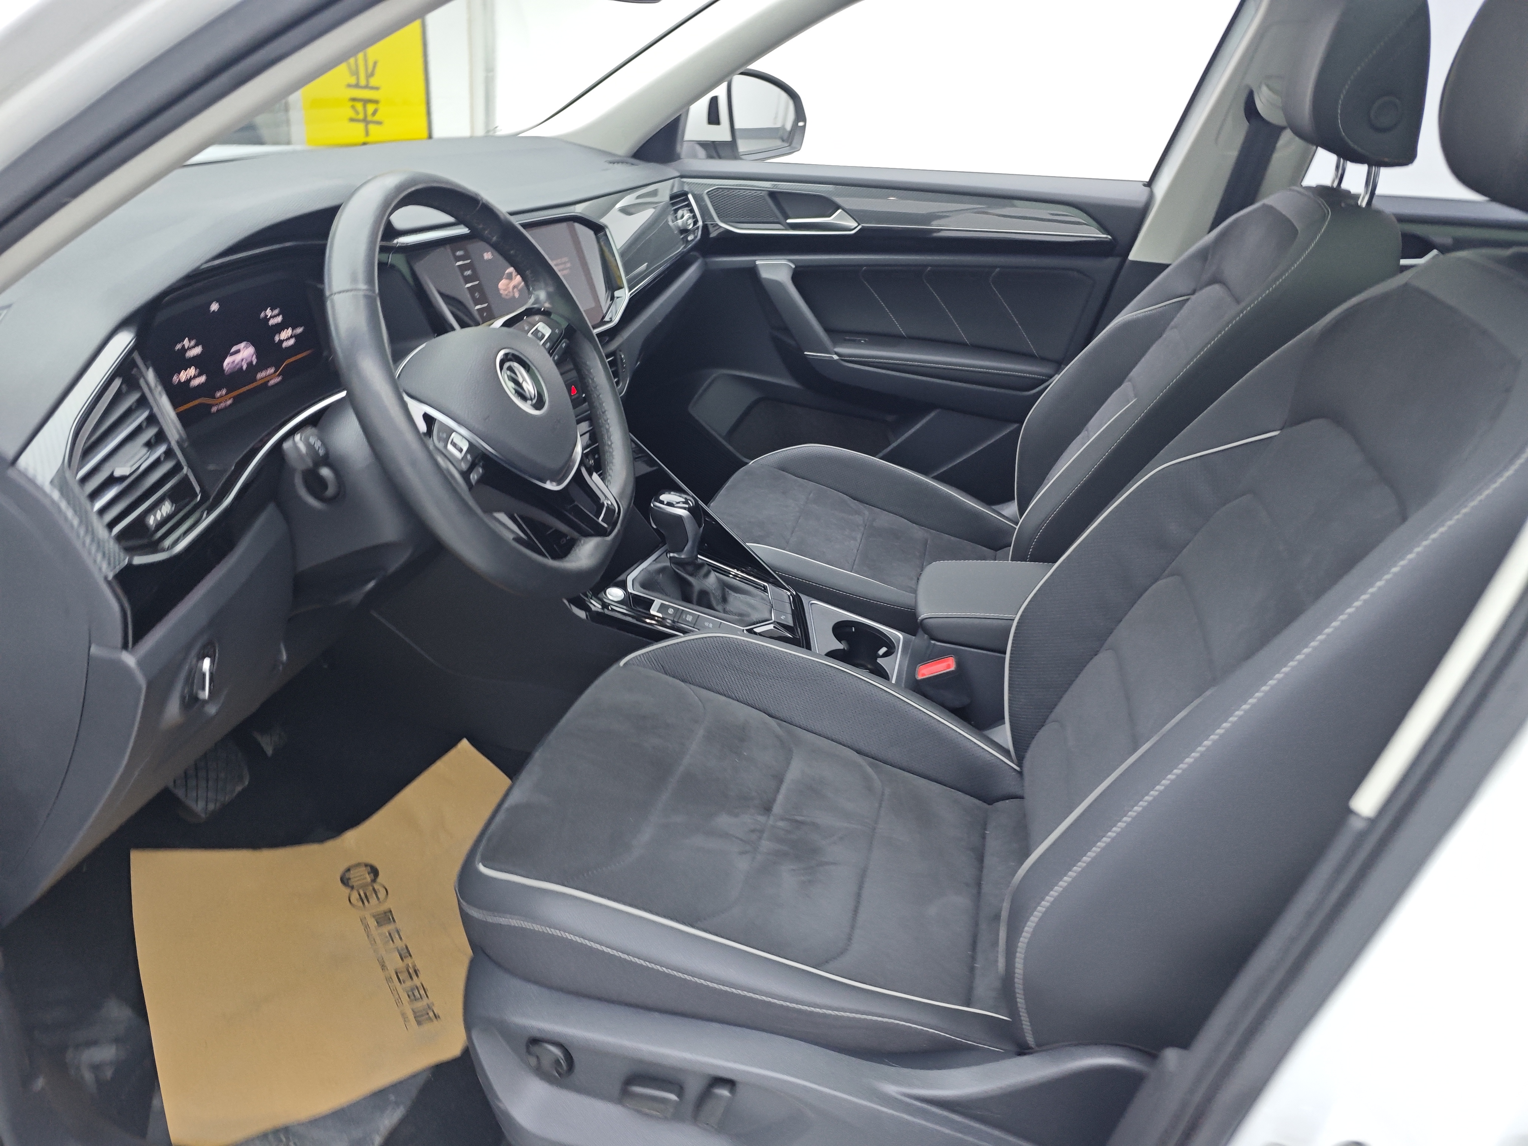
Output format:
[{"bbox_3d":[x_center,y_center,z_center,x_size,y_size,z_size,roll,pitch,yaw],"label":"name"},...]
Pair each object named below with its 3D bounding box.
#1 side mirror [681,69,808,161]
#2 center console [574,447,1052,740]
[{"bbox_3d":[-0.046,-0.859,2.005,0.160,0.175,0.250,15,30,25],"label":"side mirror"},{"bbox_3d":[0.129,0.060,1.353,0.730,0.330,0.260,6,28,10],"label":"center console"}]

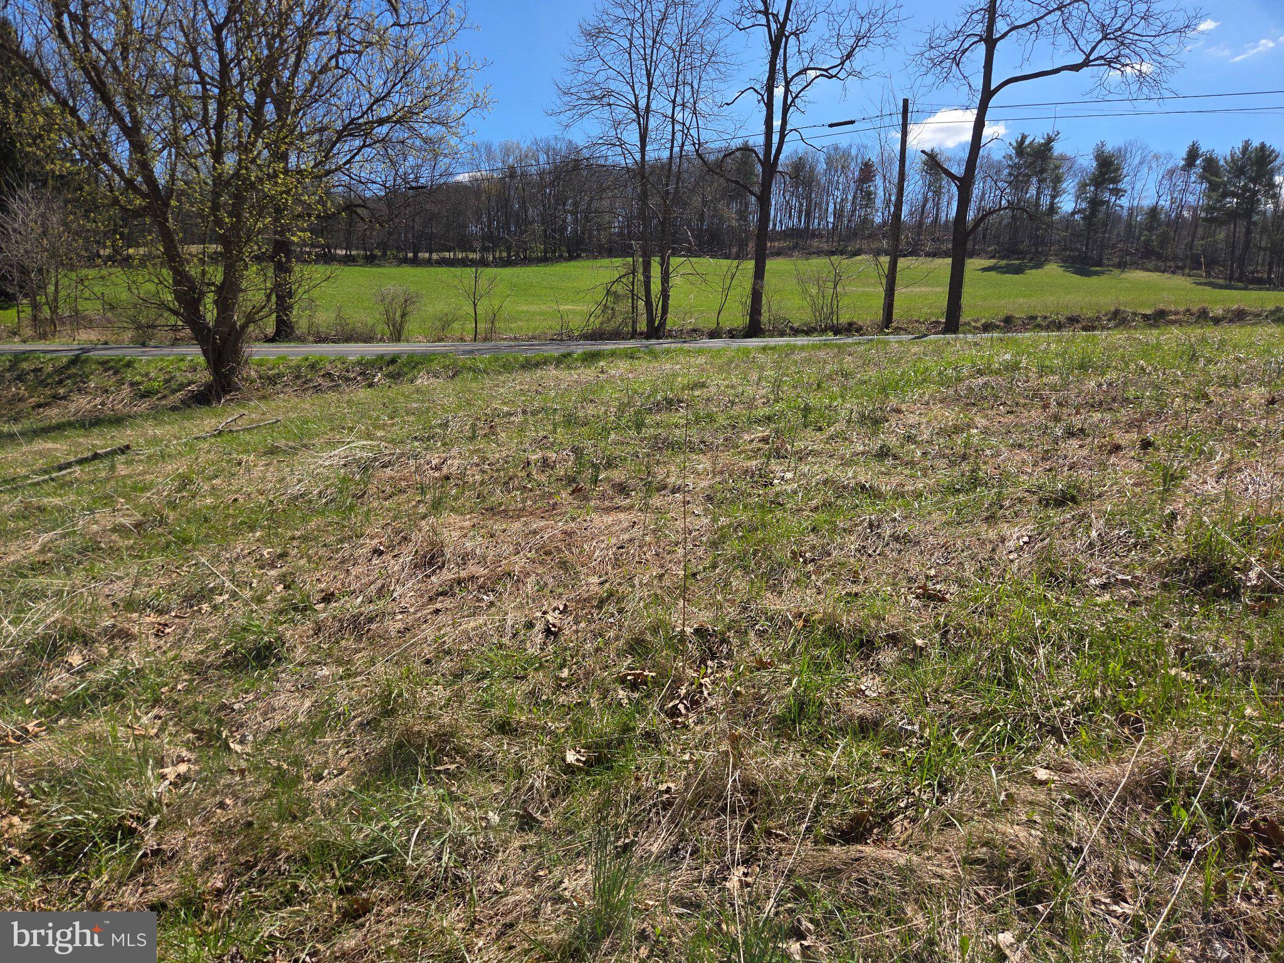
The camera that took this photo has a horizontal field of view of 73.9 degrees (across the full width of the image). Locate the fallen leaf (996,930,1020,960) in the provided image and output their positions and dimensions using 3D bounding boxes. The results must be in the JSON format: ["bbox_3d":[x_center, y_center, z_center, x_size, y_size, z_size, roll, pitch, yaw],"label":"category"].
[{"bbox_3d":[0.861,1.091,2.003,0.046,0.020,0.080,-5,21,1],"label":"fallen leaf"}]

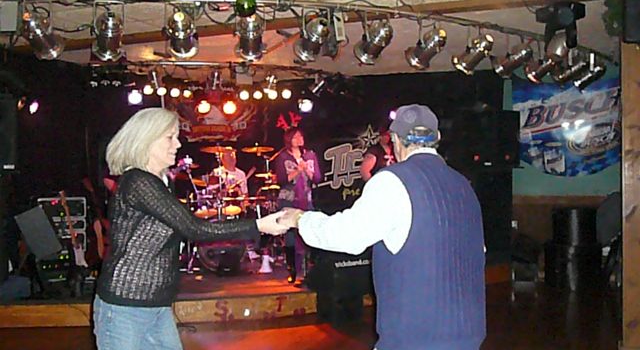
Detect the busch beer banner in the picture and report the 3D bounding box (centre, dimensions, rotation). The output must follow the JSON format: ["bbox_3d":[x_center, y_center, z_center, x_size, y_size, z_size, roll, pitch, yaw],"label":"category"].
[{"bbox_3d":[3.470,-0.661,9.000,1.560,1.360,0.020,0,1,22],"label":"busch beer banner"}]

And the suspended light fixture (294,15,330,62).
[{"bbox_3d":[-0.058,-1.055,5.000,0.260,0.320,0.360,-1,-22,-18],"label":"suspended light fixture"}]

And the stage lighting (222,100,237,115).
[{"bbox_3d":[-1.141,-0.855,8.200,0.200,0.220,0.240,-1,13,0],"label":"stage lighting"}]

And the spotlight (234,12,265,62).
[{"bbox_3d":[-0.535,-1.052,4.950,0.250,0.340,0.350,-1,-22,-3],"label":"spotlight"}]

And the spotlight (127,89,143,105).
[{"bbox_3d":[-2.284,-0.976,7.992,0.190,0.190,0.240,-1,18,-15],"label":"spotlight"}]

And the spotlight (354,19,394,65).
[{"bbox_3d":[0.434,-1.054,5.150,0.240,0.240,0.350,-2,-40,-43],"label":"spotlight"}]

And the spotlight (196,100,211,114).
[{"bbox_3d":[-1.447,-0.866,7.992,0.180,0.180,0.240,-1,18,-15],"label":"spotlight"}]

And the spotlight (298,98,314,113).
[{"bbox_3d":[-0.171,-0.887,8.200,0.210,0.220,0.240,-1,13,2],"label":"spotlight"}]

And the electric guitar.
[{"bbox_3d":[-2.680,0.616,7.050,0.080,0.960,0.310,-19,-9,34],"label":"electric guitar"}]

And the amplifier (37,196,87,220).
[{"bbox_3d":[-2.936,0.372,7.412,0.520,0.250,0.340,-1,1,-18],"label":"amplifier"}]

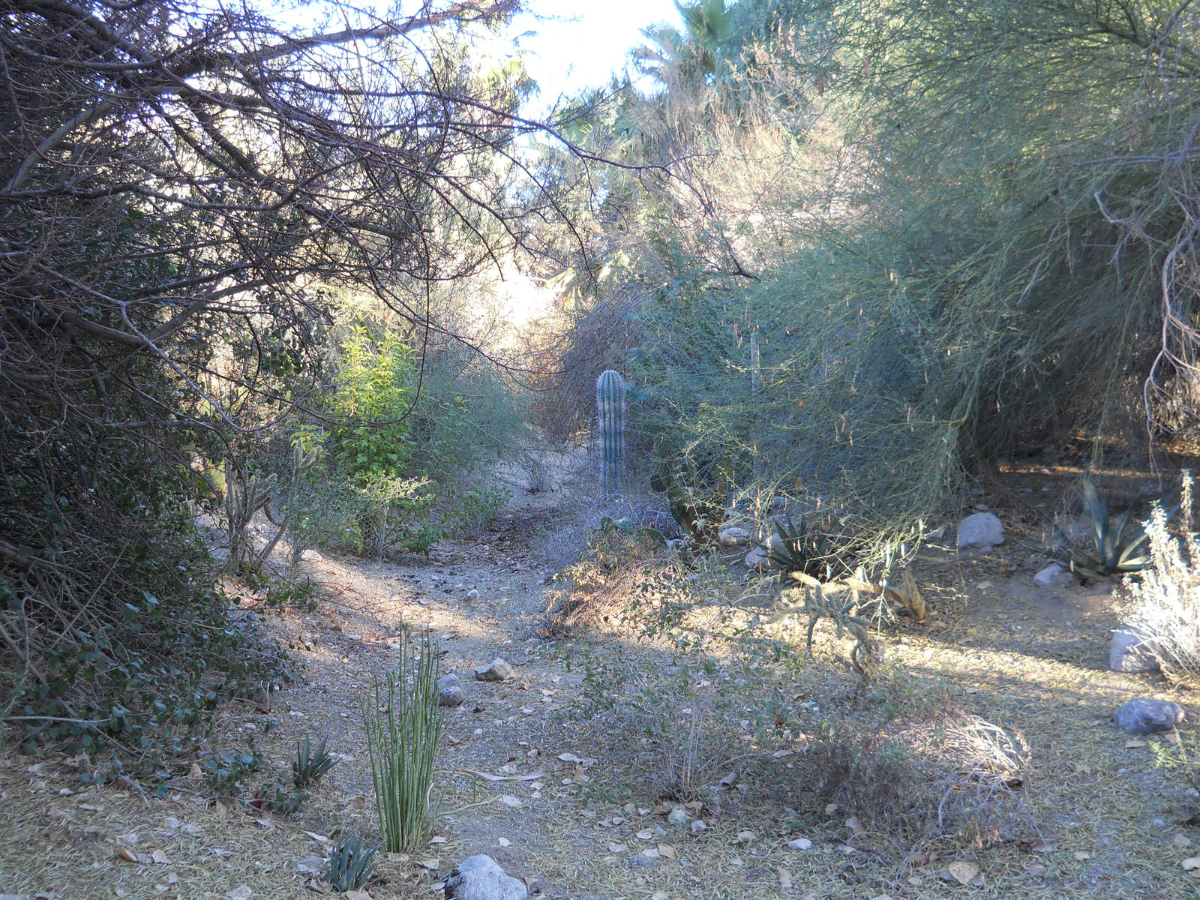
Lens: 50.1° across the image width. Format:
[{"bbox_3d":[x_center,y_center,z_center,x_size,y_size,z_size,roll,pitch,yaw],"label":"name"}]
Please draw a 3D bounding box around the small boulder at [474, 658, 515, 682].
[{"bbox_3d":[-0.579,1.202,7.040,0.226,0.109,0.169,0,2,-5],"label":"small boulder"}]

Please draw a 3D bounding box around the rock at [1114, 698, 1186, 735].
[{"bbox_3d":[2.540,1.229,5.929,0.303,0.131,0.212,1,2,23],"label":"rock"}]

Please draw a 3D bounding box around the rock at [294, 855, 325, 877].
[{"bbox_3d":[-0.934,1.334,4.128,0.094,0.047,0.080,0,2,-13],"label":"rock"}]

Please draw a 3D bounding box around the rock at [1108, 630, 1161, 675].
[{"bbox_3d":[3.028,1.136,7.258,0.269,0.226,0.215,1,2,23],"label":"rock"}]

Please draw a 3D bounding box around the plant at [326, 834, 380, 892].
[{"bbox_3d":[-0.771,1.288,3.983,0.163,0.150,0.147,0,2,-11],"label":"plant"}]

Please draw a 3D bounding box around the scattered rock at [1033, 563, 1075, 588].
[{"bbox_3d":[3.770,1.039,10.648,0.323,0.184,0.242,1,2,20],"label":"scattered rock"}]

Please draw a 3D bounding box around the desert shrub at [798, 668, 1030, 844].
[{"bbox_3d":[1.155,1.101,4.753,0.831,0.470,0.831,0,2,14],"label":"desert shrub"}]

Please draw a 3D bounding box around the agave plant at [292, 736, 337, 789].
[{"bbox_3d":[-1.122,1.237,5.056,0.170,0.177,0.153,0,2,-13],"label":"agave plant"}]

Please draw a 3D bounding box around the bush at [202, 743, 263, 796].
[{"bbox_3d":[-1.429,1.244,4.990,0.228,0.168,0.194,-1,2,-16],"label":"bush"}]

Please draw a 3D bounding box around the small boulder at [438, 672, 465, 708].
[{"bbox_3d":[-0.736,1.188,6.350,0.145,0.140,0.160,0,2,-6],"label":"small boulder"}]

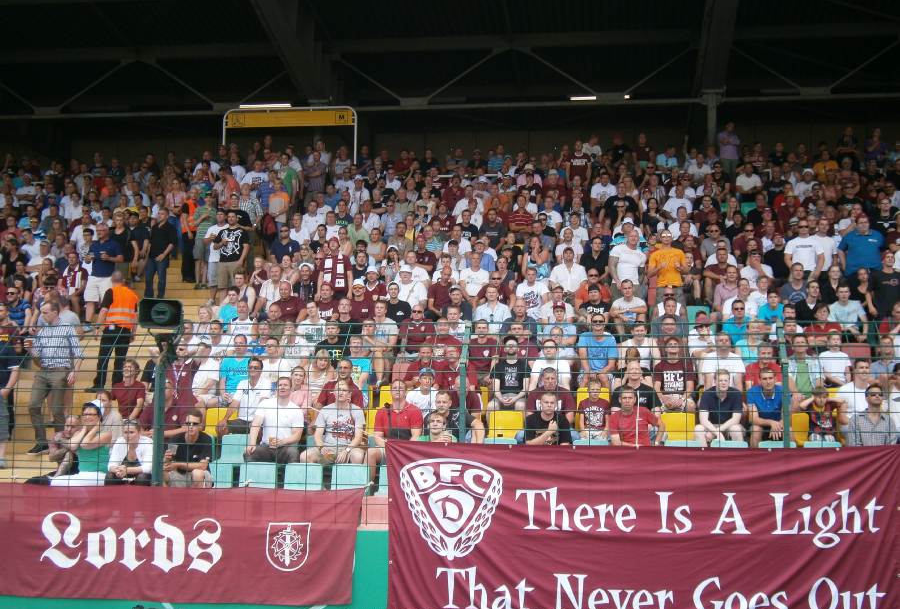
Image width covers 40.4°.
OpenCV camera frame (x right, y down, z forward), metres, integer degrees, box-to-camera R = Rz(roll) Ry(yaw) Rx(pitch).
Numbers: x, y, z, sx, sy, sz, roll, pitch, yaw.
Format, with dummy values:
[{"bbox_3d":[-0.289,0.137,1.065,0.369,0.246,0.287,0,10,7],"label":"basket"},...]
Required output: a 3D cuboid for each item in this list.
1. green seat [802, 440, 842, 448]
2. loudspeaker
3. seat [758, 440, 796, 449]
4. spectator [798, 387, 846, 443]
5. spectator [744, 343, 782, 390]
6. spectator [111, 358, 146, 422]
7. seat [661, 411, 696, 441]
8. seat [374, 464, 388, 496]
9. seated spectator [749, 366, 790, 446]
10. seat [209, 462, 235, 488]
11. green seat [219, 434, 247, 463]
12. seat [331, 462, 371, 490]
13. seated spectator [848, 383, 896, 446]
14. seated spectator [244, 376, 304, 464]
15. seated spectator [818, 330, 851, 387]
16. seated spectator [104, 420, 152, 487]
[{"bbox_3d":[3.942,1.645,12.815,0.430,0.420,0.440,0,-4,8],"label":"green seat"},{"bbox_3d":[-2.440,0.076,10.300,0.360,0.240,0.340,1,-4,-9],"label":"loudspeaker"},{"bbox_3d":[3.480,1.652,12.880,0.430,0.420,0.440,0,-4,8],"label":"seat"},{"bbox_3d":[4.080,1.368,13.359,0.520,0.920,0.600,0,-5,7],"label":"spectator"},{"bbox_3d":[3.776,1.052,14.590,0.520,1.190,0.800,0,-7,7],"label":"spectator"},{"bbox_3d":[-3.874,1.266,14.705,0.480,1.240,0.750,0,-6,12],"label":"spectator"},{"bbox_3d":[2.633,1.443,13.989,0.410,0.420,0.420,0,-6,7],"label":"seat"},{"bbox_3d":[-0.562,1.849,12.453,0.420,0.420,0.420,0,-5,7],"label":"seat"},{"bbox_3d":[3.510,1.349,13.436,0.540,1.300,0.800,0,-4,8],"label":"seated spectator"},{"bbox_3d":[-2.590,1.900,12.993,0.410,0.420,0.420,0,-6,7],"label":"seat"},{"bbox_3d":[-2.431,1.650,13.505,0.420,0.420,0.420,0,-5,7],"label":"green seat"},{"bbox_3d":[-1.088,1.894,12.836,0.430,0.400,0.430,0,-6,9],"label":"seat"},{"bbox_3d":[4.418,1.495,12.778,0.550,1.360,0.750,0,-6,7],"label":"seated spectator"},{"bbox_3d":[-1.915,1.466,13.493,0.580,1.340,0.820,0,-4,8],"label":"seated spectator"},{"bbox_3d":[4.745,0.872,15.049,0.440,1.090,0.680,-1,-6,14],"label":"seated spectator"},{"bbox_3d":[-3.381,1.795,12.850,0.520,1.200,0.800,0,-6,7],"label":"seated spectator"}]

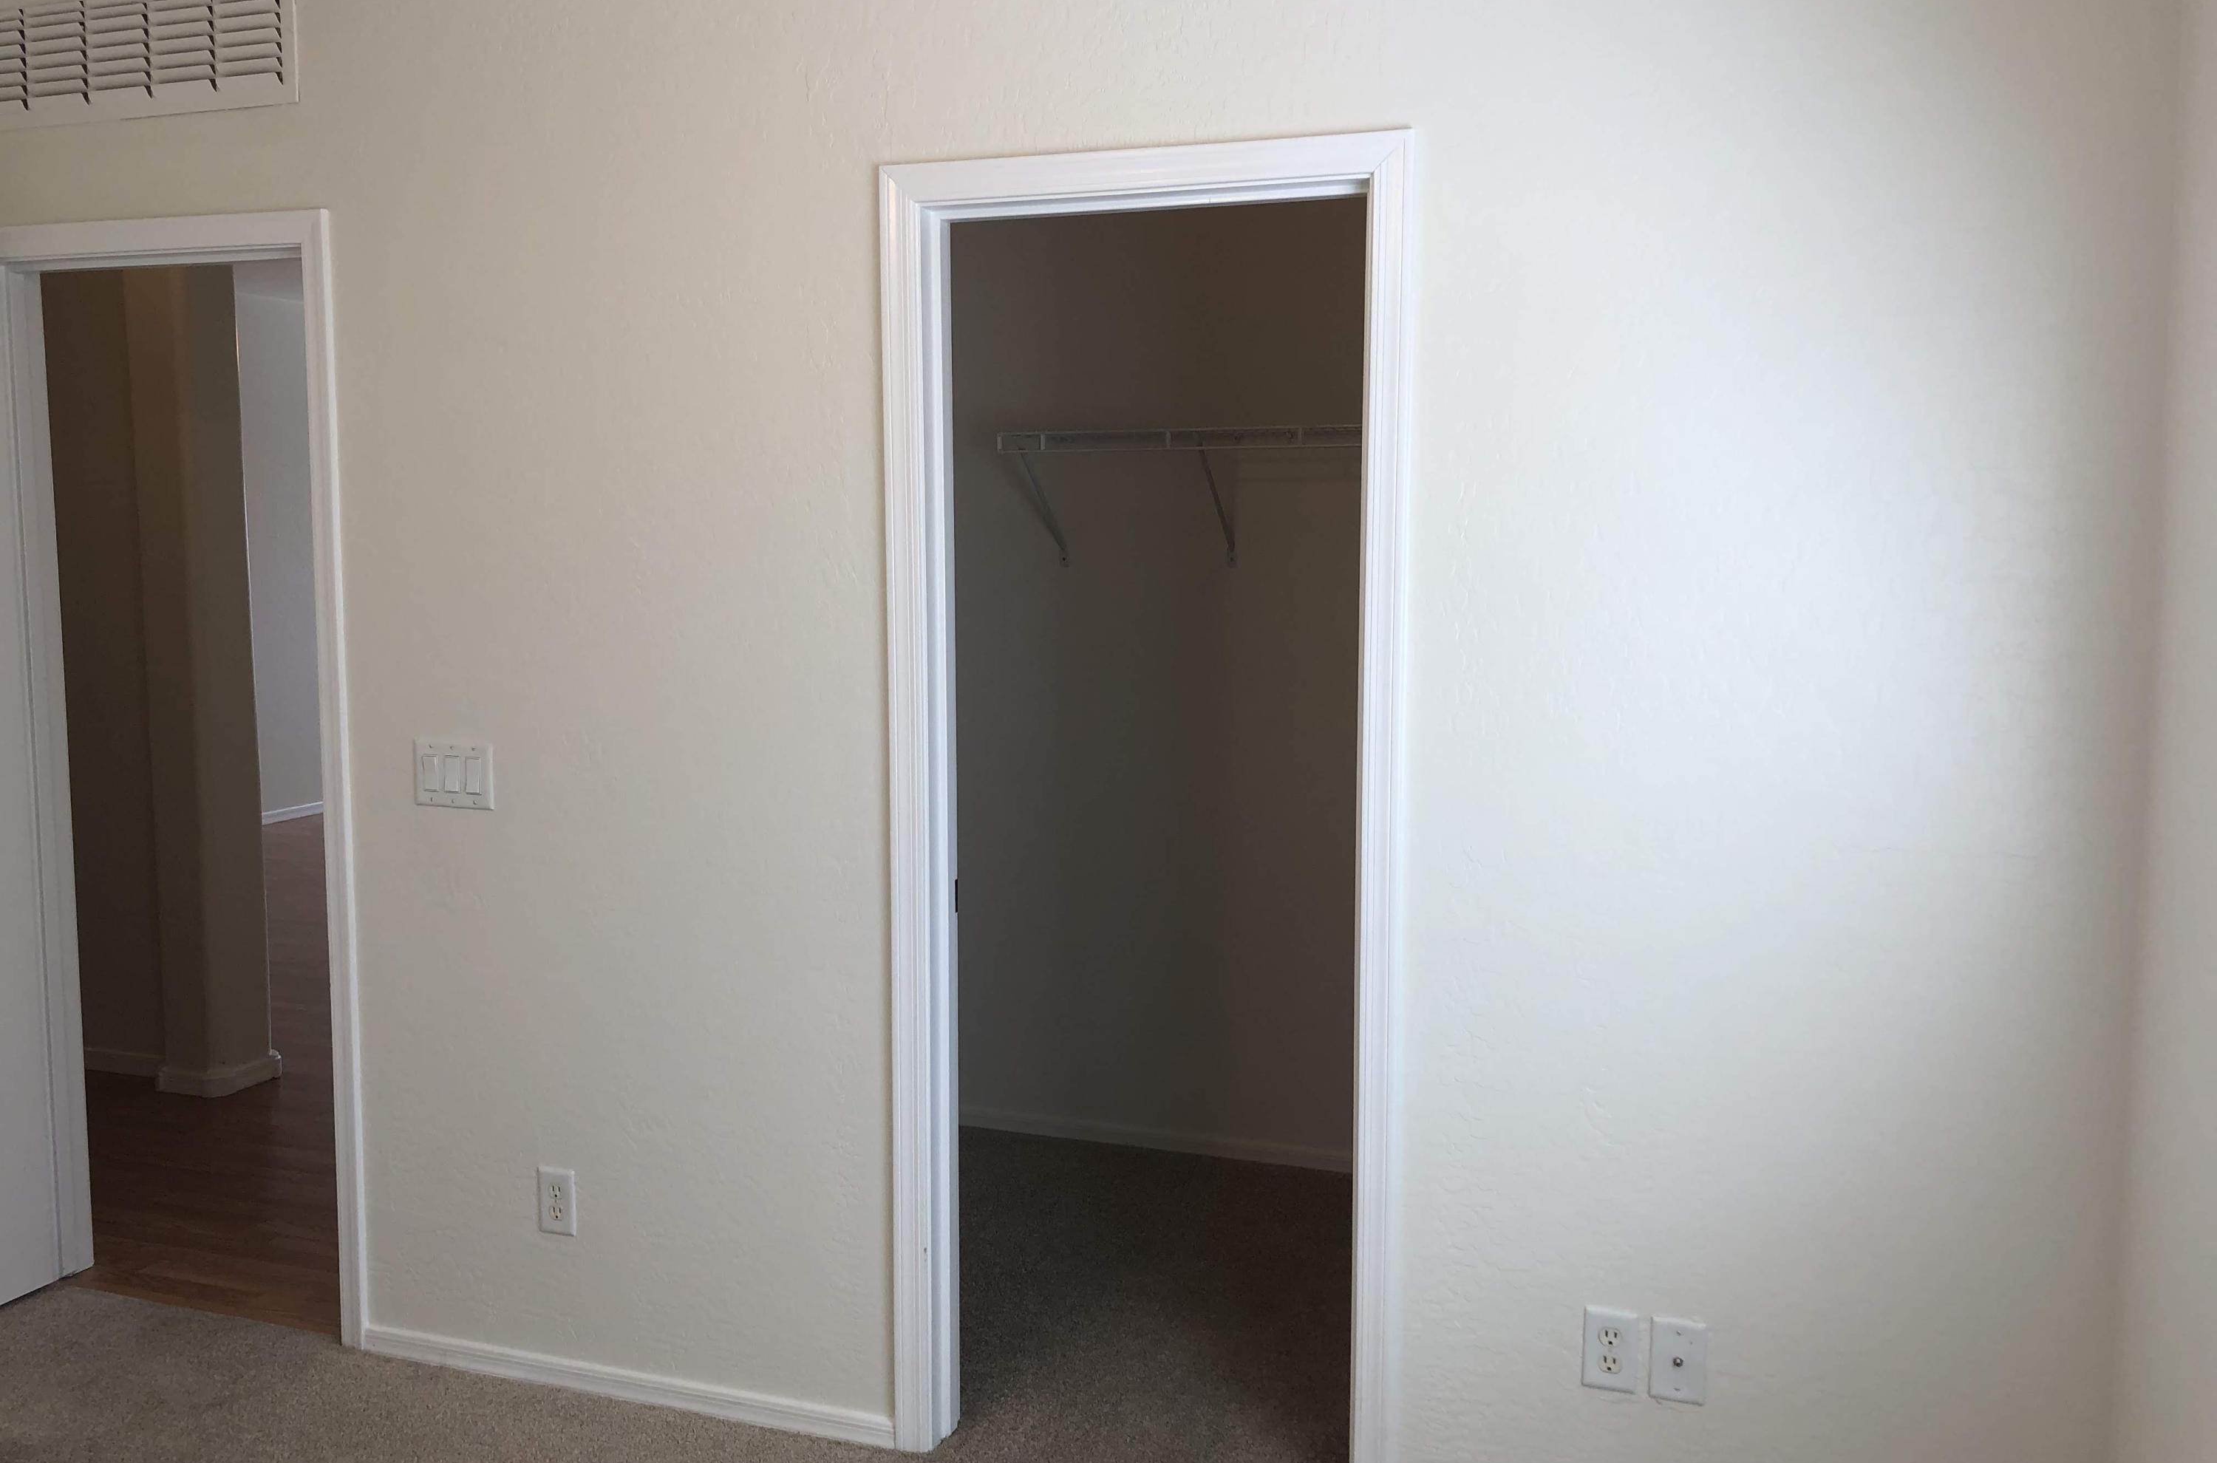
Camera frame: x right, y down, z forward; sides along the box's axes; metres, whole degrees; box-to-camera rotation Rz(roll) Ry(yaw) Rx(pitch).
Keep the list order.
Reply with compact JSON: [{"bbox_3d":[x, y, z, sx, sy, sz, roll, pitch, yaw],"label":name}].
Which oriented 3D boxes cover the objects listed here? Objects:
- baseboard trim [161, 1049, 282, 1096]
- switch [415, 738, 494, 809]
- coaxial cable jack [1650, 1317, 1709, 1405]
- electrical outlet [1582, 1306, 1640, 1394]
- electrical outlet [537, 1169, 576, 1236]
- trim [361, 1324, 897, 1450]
[{"bbox_3d":[-2.520,0.967,5.094,0.235,0.066,0.240,2,6,19],"label":"baseboard trim"},{"bbox_3d":[-1.155,0.077,3.165,0.164,0.117,0.011,2,6,19],"label":"switch"},{"bbox_3d":[0.817,0.903,2.571,0.075,0.118,0.012,2,6,19],"label":"coaxial cable jack"},{"bbox_3d":[0.729,0.898,2.602,0.074,0.118,0.009,2,6,19],"label":"electrical outlet"},{"bbox_3d":[-0.977,0.834,3.181,0.075,0.118,0.009,2,6,19],"label":"electrical outlet"},{"bbox_3d":[-0.870,1.152,3.175,1.090,0.055,0.013,2,6,19],"label":"trim"}]

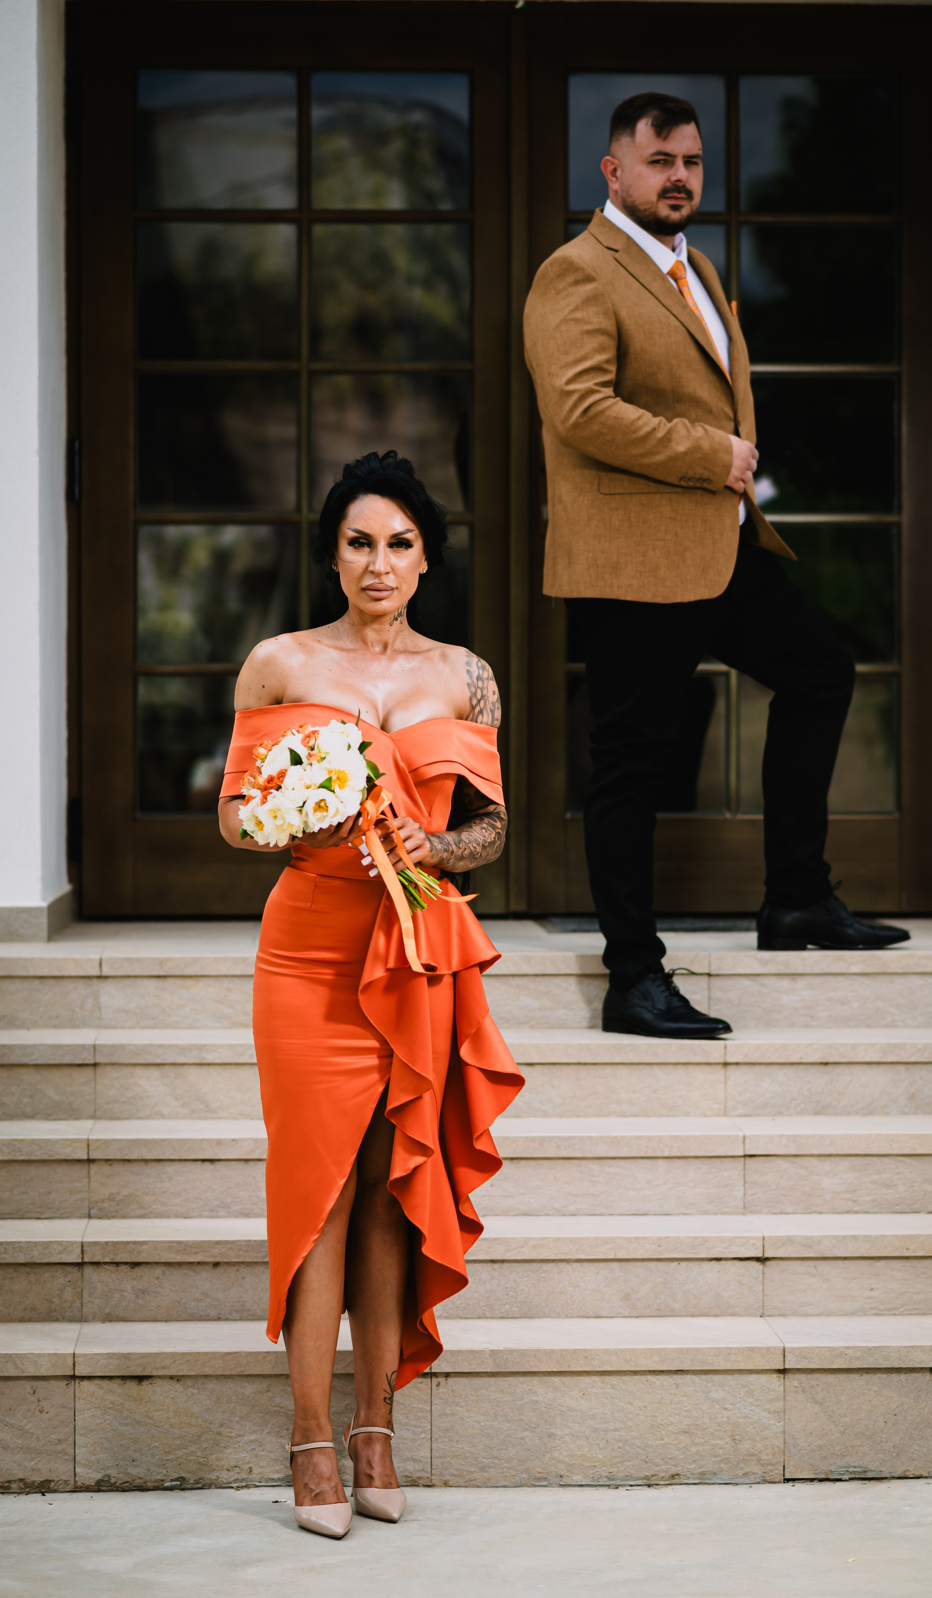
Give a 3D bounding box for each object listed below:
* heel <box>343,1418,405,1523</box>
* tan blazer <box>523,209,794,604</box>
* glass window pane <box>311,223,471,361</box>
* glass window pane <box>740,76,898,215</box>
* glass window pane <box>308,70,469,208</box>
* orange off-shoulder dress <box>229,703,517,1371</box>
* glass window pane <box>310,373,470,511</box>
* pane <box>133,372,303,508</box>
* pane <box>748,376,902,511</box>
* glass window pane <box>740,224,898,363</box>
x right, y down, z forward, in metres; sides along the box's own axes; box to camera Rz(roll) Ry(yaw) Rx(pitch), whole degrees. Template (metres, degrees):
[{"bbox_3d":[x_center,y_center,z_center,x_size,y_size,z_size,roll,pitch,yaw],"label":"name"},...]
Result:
[{"bbox_3d":[-0.145,1.098,6.196,0.077,0.136,0.230,0,1,-17],"label":"heel"},{"bbox_3d":[0.372,-0.768,7.432,0.400,0.760,0.550,1,1,35],"label":"tan blazer"},{"bbox_3d":[-0.176,-1.184,8.813,0.373,0.320,0.020,0,1,-3],"label":"glass window pane"},{"bbox_3d":[0.843,-1.561,9.013,0.378,0.327,0.020,0,1,-3],"label":"glass window pane"},{"bbox_3d":[-0.176,-1.534,8.806,0.367,0.320,0.020,0,1,-3],"label":"glass window pane"},{"bbox_3d":[-0.154,0.398,6.184,0.490,1.100,0.340,0,1,-6],"label":"orange off-shoulder dress"},{"bbox_3d":[-0.180,-0.847,8.971,0.380,0.326,0.020,0,1,-3],"label":"glass window pane"},{"bbox_3d":[-0.578,-0.832,8.798,0.371,0.320,0.020,0,1,-3],"label":"pane"},{"bbox_3d":[0.844,-0.846,9.025,0.378,0.334,0.020,0,1,-3],"label":"pane"},{"bbox_3d":[0.843,-1.207,9.019,0.378,0.333,0.020,0,1,-3],"label":"glass window pane"}]

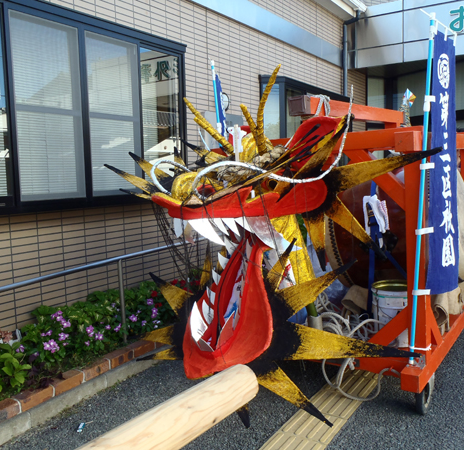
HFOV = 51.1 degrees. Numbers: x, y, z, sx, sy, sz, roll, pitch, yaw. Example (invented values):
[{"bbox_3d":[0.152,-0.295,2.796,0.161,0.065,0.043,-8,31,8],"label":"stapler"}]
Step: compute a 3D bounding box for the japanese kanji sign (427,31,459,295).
[{"bbox_3d":[1.243,-0.359,2.834,0.060,1.460,0.430,6,11,43],"label":"japanese kanji sign"}]

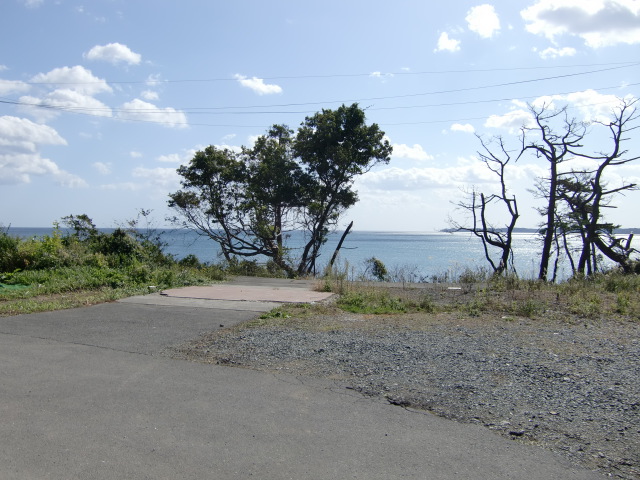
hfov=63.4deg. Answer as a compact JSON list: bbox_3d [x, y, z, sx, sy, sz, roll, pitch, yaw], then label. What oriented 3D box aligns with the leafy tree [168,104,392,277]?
[{"bbox_3d":[-1.526,-1.912,20.000,8.400,6.600,6.300,1,1,0],"label":"leafy tree"}]

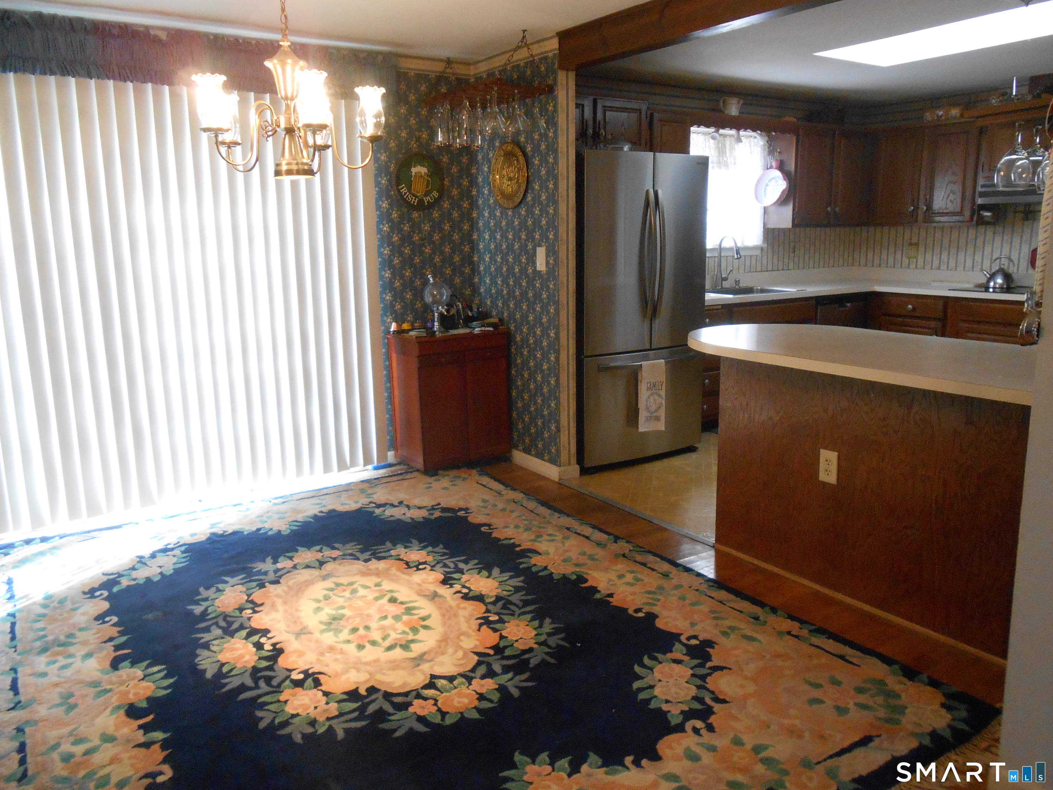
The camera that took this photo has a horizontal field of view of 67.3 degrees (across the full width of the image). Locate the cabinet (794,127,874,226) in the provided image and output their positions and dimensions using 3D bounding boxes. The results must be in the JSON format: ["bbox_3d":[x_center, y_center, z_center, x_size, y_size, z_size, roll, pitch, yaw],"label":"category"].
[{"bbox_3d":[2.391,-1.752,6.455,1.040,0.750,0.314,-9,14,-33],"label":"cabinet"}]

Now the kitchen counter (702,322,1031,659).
[{"bbox_3d":[1.442,0.243,3.270,0.975,0.895,1.670,-9,14,-33],"label":"kitchen counter"}]

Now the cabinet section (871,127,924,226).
[{"bbox_3d":[3.023,-1.718,6.276,0.317,0.736,0.401,-8,13,-33],"label":"cabinet section"}]

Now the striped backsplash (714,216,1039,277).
[{"bbox_3d":[2.567,-1.094,5.892,2.071,0.410,1.639,-9,14,-33],"label":"striped backsplash"}]

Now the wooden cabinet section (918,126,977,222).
[{"bbox_3d":[3.253,-1.651,5.936,0.317,0.726,0.431,-8,13,-33],"label":"wooden cabinet section"}]

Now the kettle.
[{"bbox_3d":[3.498,-0.910,5.857,0.250,0.240,0.195,2,12,14],"label":"kettle"}]

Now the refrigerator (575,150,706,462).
[{"bbox_3d":[0.462,-0.523,4.841,0.913,1.775,0.890,-9,14,-33],"label":"refrigerator"}]

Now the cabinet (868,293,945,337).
[{"bbox_3d":[3.213,-0.426,6.375,0.621,0.827,0.620,-9,14,-33],"label":"cabinet"}]

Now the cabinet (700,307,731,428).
[{"bbox_3d":[1.066,-0.248,5.659,0.480,0.827,0.589,-9,14,-33],"label":"cabinet"}]

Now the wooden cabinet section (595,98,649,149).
[{"bbox_3d":[0.513,-1.674,5.028,0.416,0.327,0.307,-8,13,-33],"label":"wooden cabinet section"}]

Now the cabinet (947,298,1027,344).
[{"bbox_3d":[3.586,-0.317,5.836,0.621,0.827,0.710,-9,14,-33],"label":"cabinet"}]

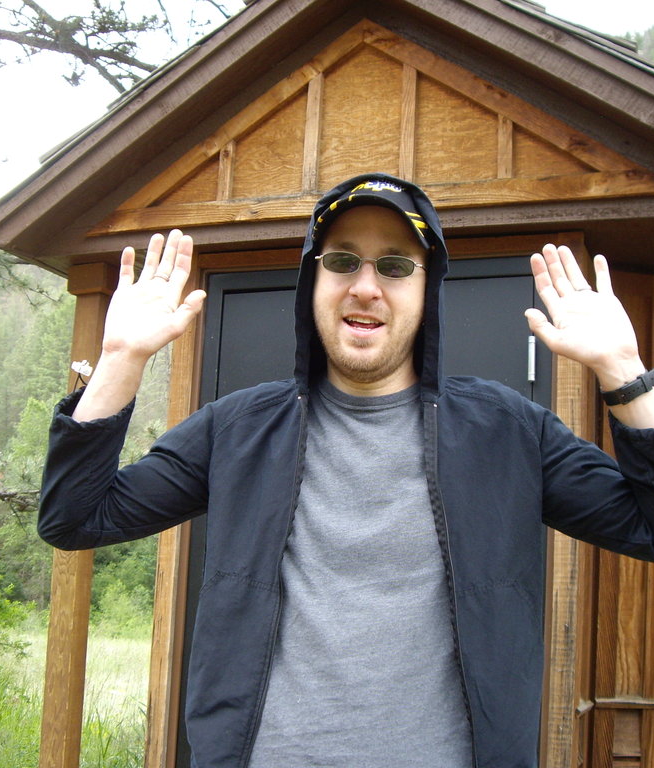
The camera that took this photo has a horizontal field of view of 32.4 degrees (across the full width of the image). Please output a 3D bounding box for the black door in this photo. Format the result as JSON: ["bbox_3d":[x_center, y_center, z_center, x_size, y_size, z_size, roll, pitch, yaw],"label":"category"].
[{"bbox_3d":[0.081,0.708,2.990,1.020,2.100,0.070,-1,-9,22],"label":"black door"}]

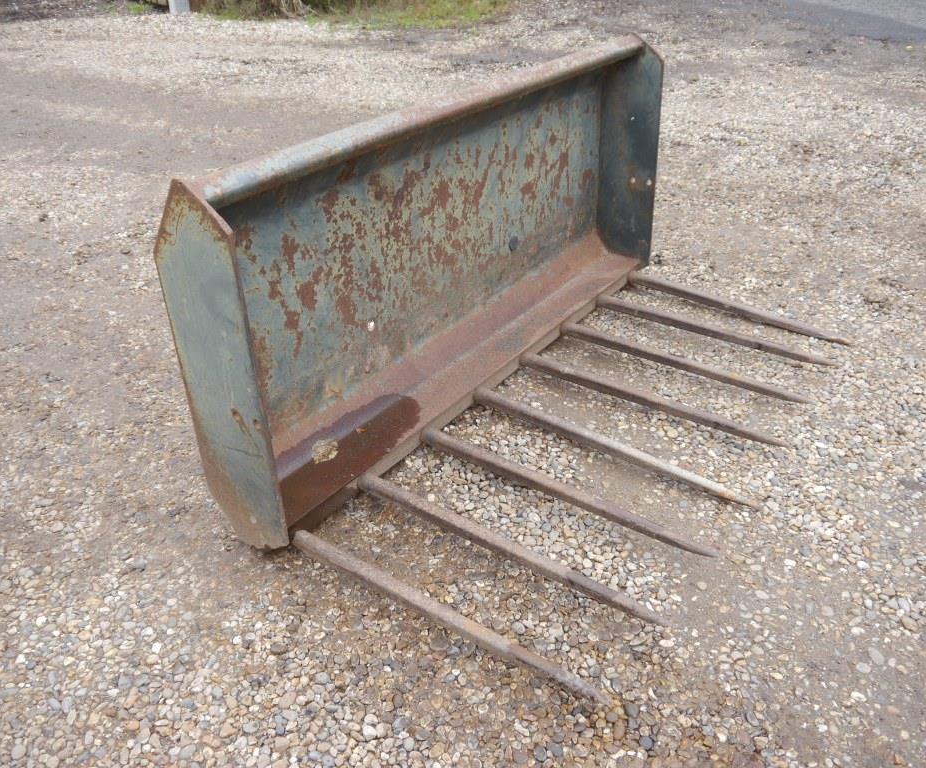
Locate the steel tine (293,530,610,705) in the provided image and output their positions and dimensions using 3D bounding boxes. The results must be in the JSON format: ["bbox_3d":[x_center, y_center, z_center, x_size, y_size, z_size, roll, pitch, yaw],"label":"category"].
[{"bbox_3d":[-0.054,0.426,1.556,0.732,0.039,0.035,19,37,31],"label":"steel tine"}]

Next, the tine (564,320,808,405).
[{"bbox_3d":[0.604,-0.058,2.324,0.740,0.039,0.035,20,37,31],"label":"tine"}]

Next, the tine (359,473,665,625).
[{"bbox_3d":[0.069,0.332,1.708,0.744,0.039,0.035,19,37,30],"label":"tine"}]

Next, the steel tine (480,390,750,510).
[{"bbox_3d":[0.339,0.150,2.014,0.758,0.039,0.035,21,38,30],"label":"steel tine"}]

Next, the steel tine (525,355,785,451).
[{"bbox_3d":[0.473,0.039,2.169,0.746,0.039,0.035,20,37,31],"label":"steel tine"}]

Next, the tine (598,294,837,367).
[{"bbox_3d":[0.736,-0.156,2.478,0.733,0.039,0.035,19,37,31],"label":"tine"}]

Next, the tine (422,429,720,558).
[{"bbox_3d":[0.209,0.239,1.860,0.749,0.039,0.035,19,37,31],"label":"tine"}]

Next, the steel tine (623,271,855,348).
[{"bbox_3d":[0.859,-0.237,2.637,0.725,0.039,0.035,23,39,30],"label":"steel tine"}]

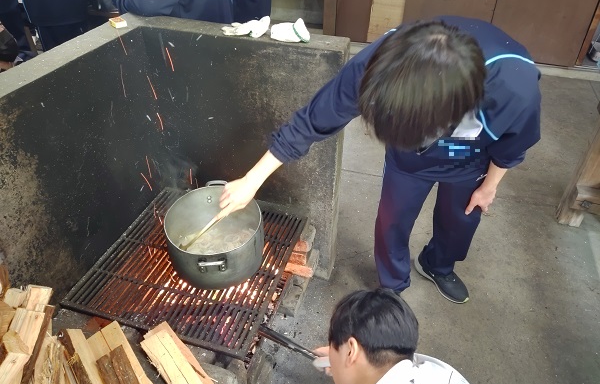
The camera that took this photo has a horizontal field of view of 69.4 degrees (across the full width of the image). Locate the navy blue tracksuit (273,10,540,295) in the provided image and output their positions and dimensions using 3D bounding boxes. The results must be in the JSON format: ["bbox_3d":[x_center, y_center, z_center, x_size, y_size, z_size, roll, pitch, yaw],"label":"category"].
[{"bbox_3d":[0.322,0.036,1.483,0.880,1.240,0.720,4,39,4],"label":"navy blue tracksuit"}]

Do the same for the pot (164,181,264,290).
[{"bbox_3d":[-0.288,0.161,1.503,0.335,0.193,0.390,-3,40,-5],"label":"pot"}]

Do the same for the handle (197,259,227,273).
[{"bbox_3d":[-0.270,0.234,1.333,0.092,0.050,0.036,-3,40,-5],"label":"handle"}]

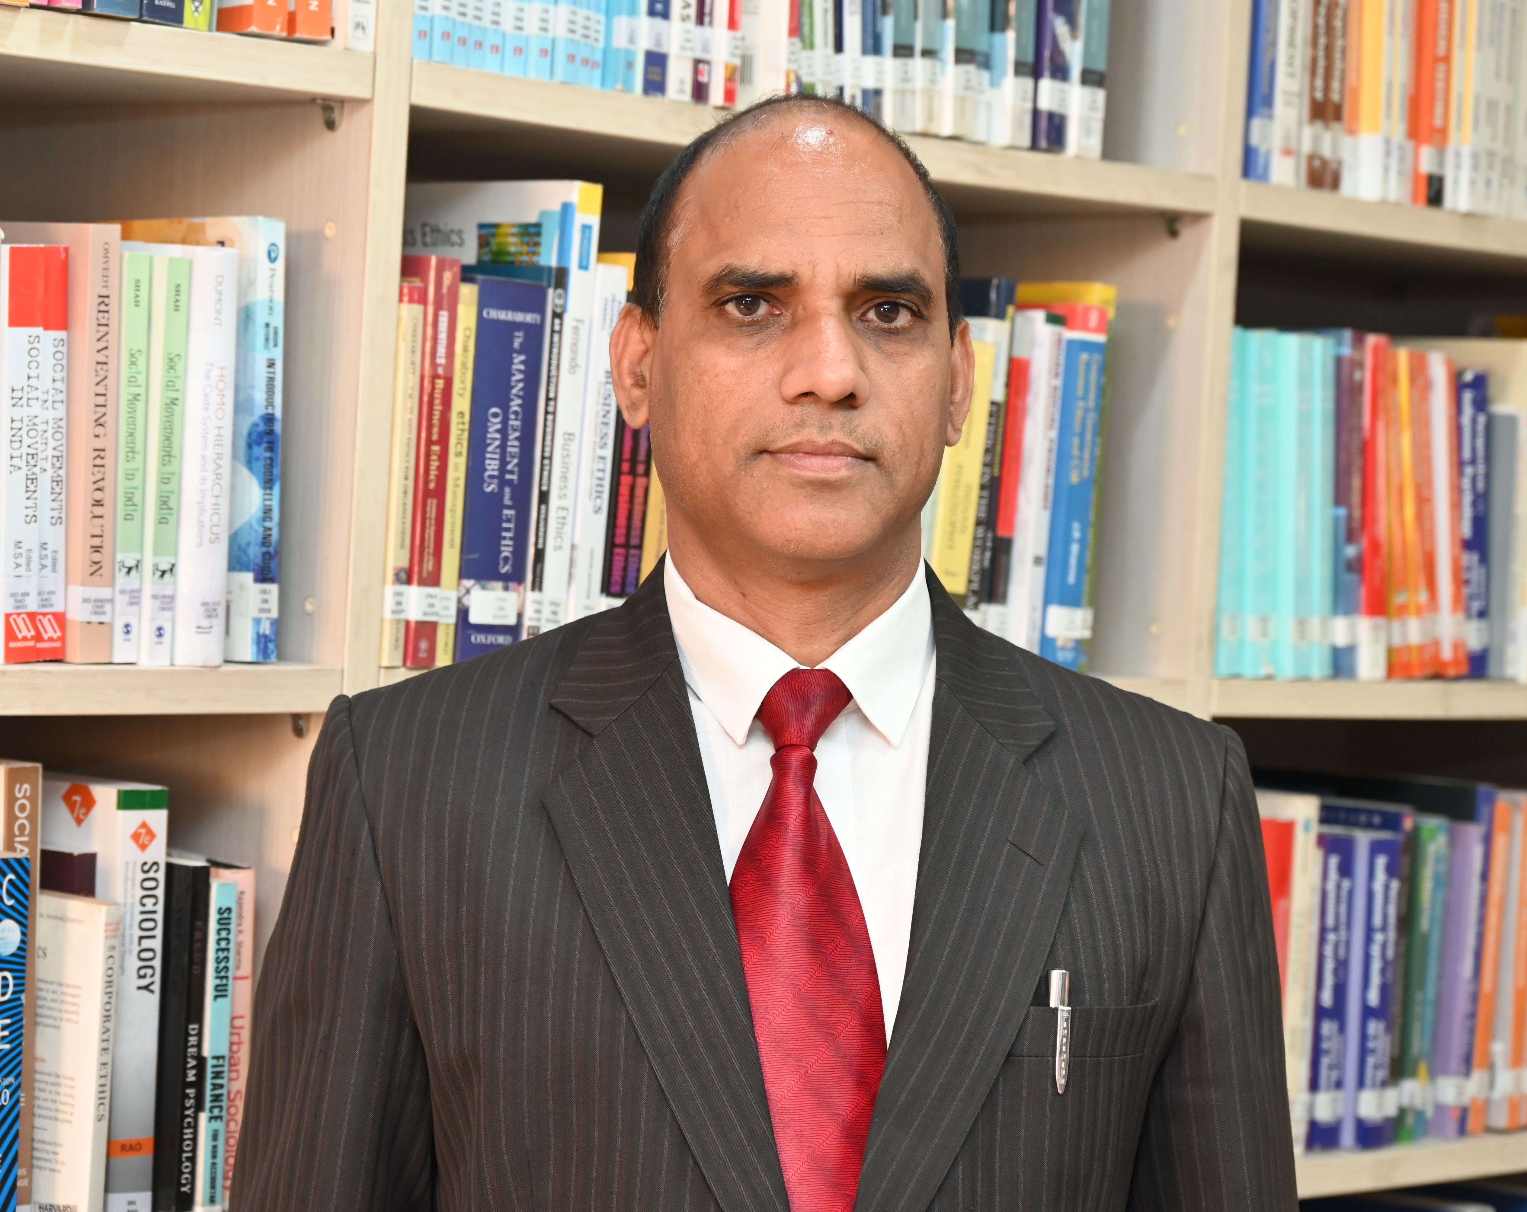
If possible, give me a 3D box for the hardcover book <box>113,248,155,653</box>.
[{"bbox_3d":[-0.383,-0.082,2.254,0.015,0.216,0.140,2,2,-44],"label":"hardcover book"}]

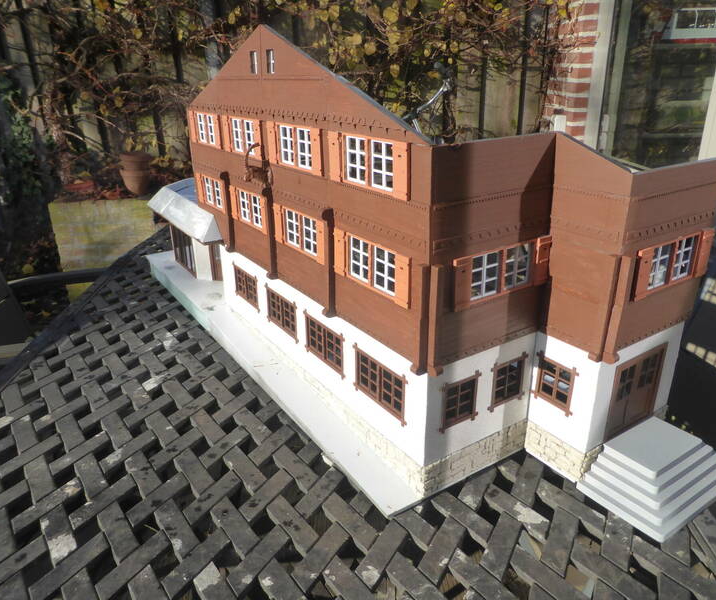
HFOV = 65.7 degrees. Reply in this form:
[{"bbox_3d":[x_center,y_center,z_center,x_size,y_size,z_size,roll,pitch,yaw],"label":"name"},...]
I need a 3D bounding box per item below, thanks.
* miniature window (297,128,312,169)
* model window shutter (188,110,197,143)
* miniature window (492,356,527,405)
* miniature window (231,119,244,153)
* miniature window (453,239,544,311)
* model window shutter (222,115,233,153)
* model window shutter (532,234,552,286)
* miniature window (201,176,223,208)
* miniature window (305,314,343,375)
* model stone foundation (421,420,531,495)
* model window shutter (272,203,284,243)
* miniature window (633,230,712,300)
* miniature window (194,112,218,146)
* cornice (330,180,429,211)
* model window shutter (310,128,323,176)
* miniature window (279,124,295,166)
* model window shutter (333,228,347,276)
[{"bbox_3d":[-0.069,-0.193,0.710,0.008,0.050,0.037,-15,26,-30],"label":"miniature window"},{"bbox_3d":[-0.268,-0.282,0.905,0.006,0.049,0.028,-14,26,-30],"label":"model window shutter"},{"bbox_3d":[0.171,0.092,0.638,0.053,0.062,0.007,-14,25,-30],"label":"miniature window"},{"bbox_3d":[-0.192,-0.262,0.883,0.008,0.050,0.038,-15,26,-30],"label":"miniature window"},{"bbox_3d":[0.164,-0.030,0.613,0.149,0.058,0.012,-15,26,-30],"label":"miniature window"},{"bbox_3d":[-0.188,-0.237,0.790,0.006,0.049,0.027,-14,26,-30],"label":"model window shutter"},{"bbox_3d":[0.200,-0.042,0.604,0.024,0.053,0.004,-14,25,-30],"label":"model window shutter"},{"bbox_3d":[-0.235,-0.176,0.901,0.007,0.045,0.077,-14,26,-30],"label":"miniature window"},{"bbox_3d":[-0.042,0.058,0.745,0.007,0.064,0.101,-14,25,-30],"label":"miniature window"},{"bbox_3d":[0.127,0.165,0.592,0.150,0.038,0.010,-14,26,-30],"label":"model stone foundation"},{"bbox_3d":[-0.100,-0.095,0.705,0.006,0.049,0.025,-14,26,-30],"label":"model window shutter"},{"bbox_3d":[0.342,-0.041,0.603,0.143,0.055,0.009,-14,25,-30],"label":"miniature window"},{"bbox_3d":[-0.276,-0.308,1.003,0.009,0.055,0.103,-15,26,-30],"label":"miniature window"},{"bbox_3d":[0.019,-0.108,0.569,0.004,0.007,0.176,-14,25,-30],"label":"cornice"},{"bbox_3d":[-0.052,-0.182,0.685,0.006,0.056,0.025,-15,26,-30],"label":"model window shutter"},{"bbox_3d":[-0.096,-0.208,0.747,0.008,0.050,0.039,-15,26,-30],"label":"miniature window"},{"bbox_3d":[-0.020,-0.056,0.655,0.004,0.056,0.025,-14,25,-30],"label":"model window shutter"}]

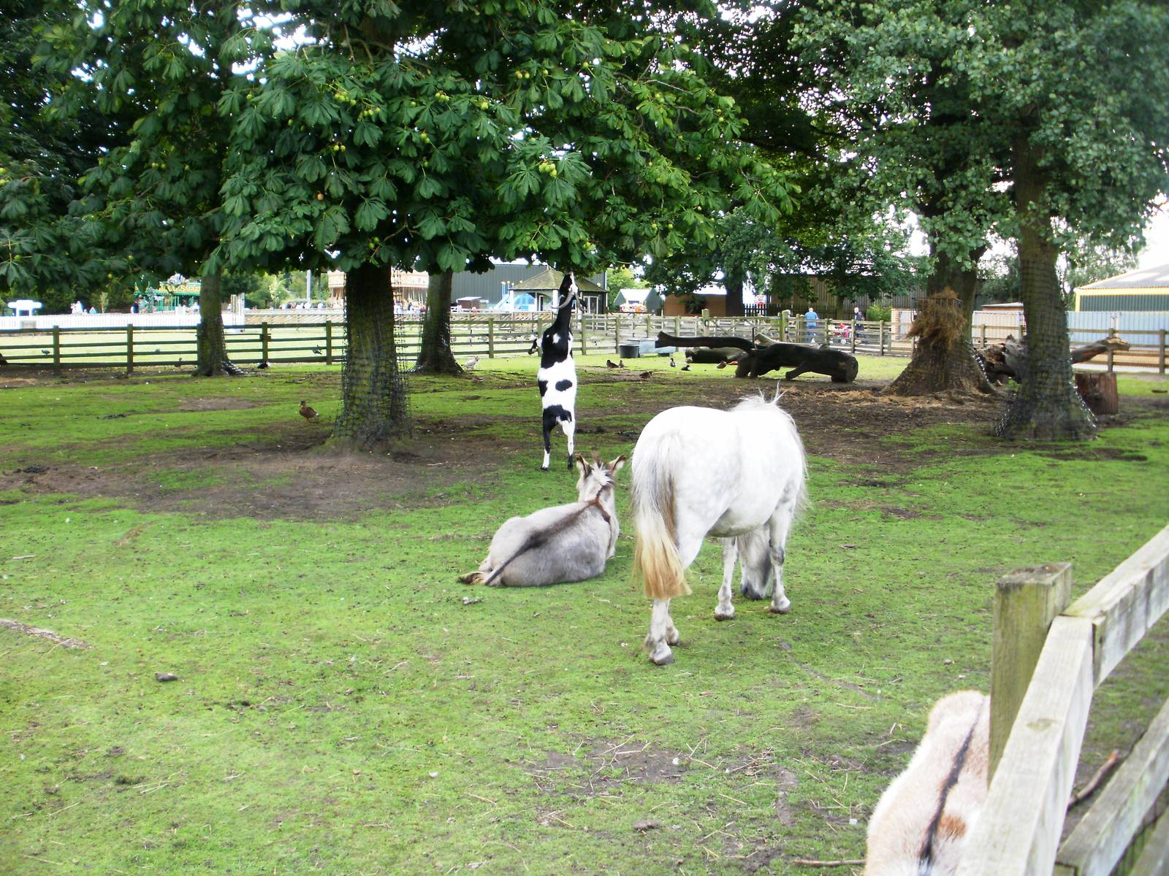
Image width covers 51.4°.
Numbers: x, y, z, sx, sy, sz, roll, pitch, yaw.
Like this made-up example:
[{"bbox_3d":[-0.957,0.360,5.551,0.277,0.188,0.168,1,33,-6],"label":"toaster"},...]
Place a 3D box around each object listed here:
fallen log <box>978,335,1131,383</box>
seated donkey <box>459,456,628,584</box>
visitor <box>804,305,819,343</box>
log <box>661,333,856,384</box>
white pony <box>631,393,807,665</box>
[{"bbox_3d":[10.300,-1.779,26.862,3.300,1.060,1.000,1,6,8],"label":"fallen log"},{"bbox_3d":[-0.180,0.462,7.571,0.640,0.680,1.180,5,8,38],"label":"seated donkey"},{"bbox_3d":[10.350,-5.162,55.566,0.580,1.720,0.380,0,6,0],"label":"visitor"},{"bbox_3d":[3.870,-1.894,27.755,4.500,1.100,1.100,3,7,24],"label":"log"},{"bbox_3d":[0.700,0.373,6.144,0.530,1.160,1.480,4,7,32],"label":"white pony"}]

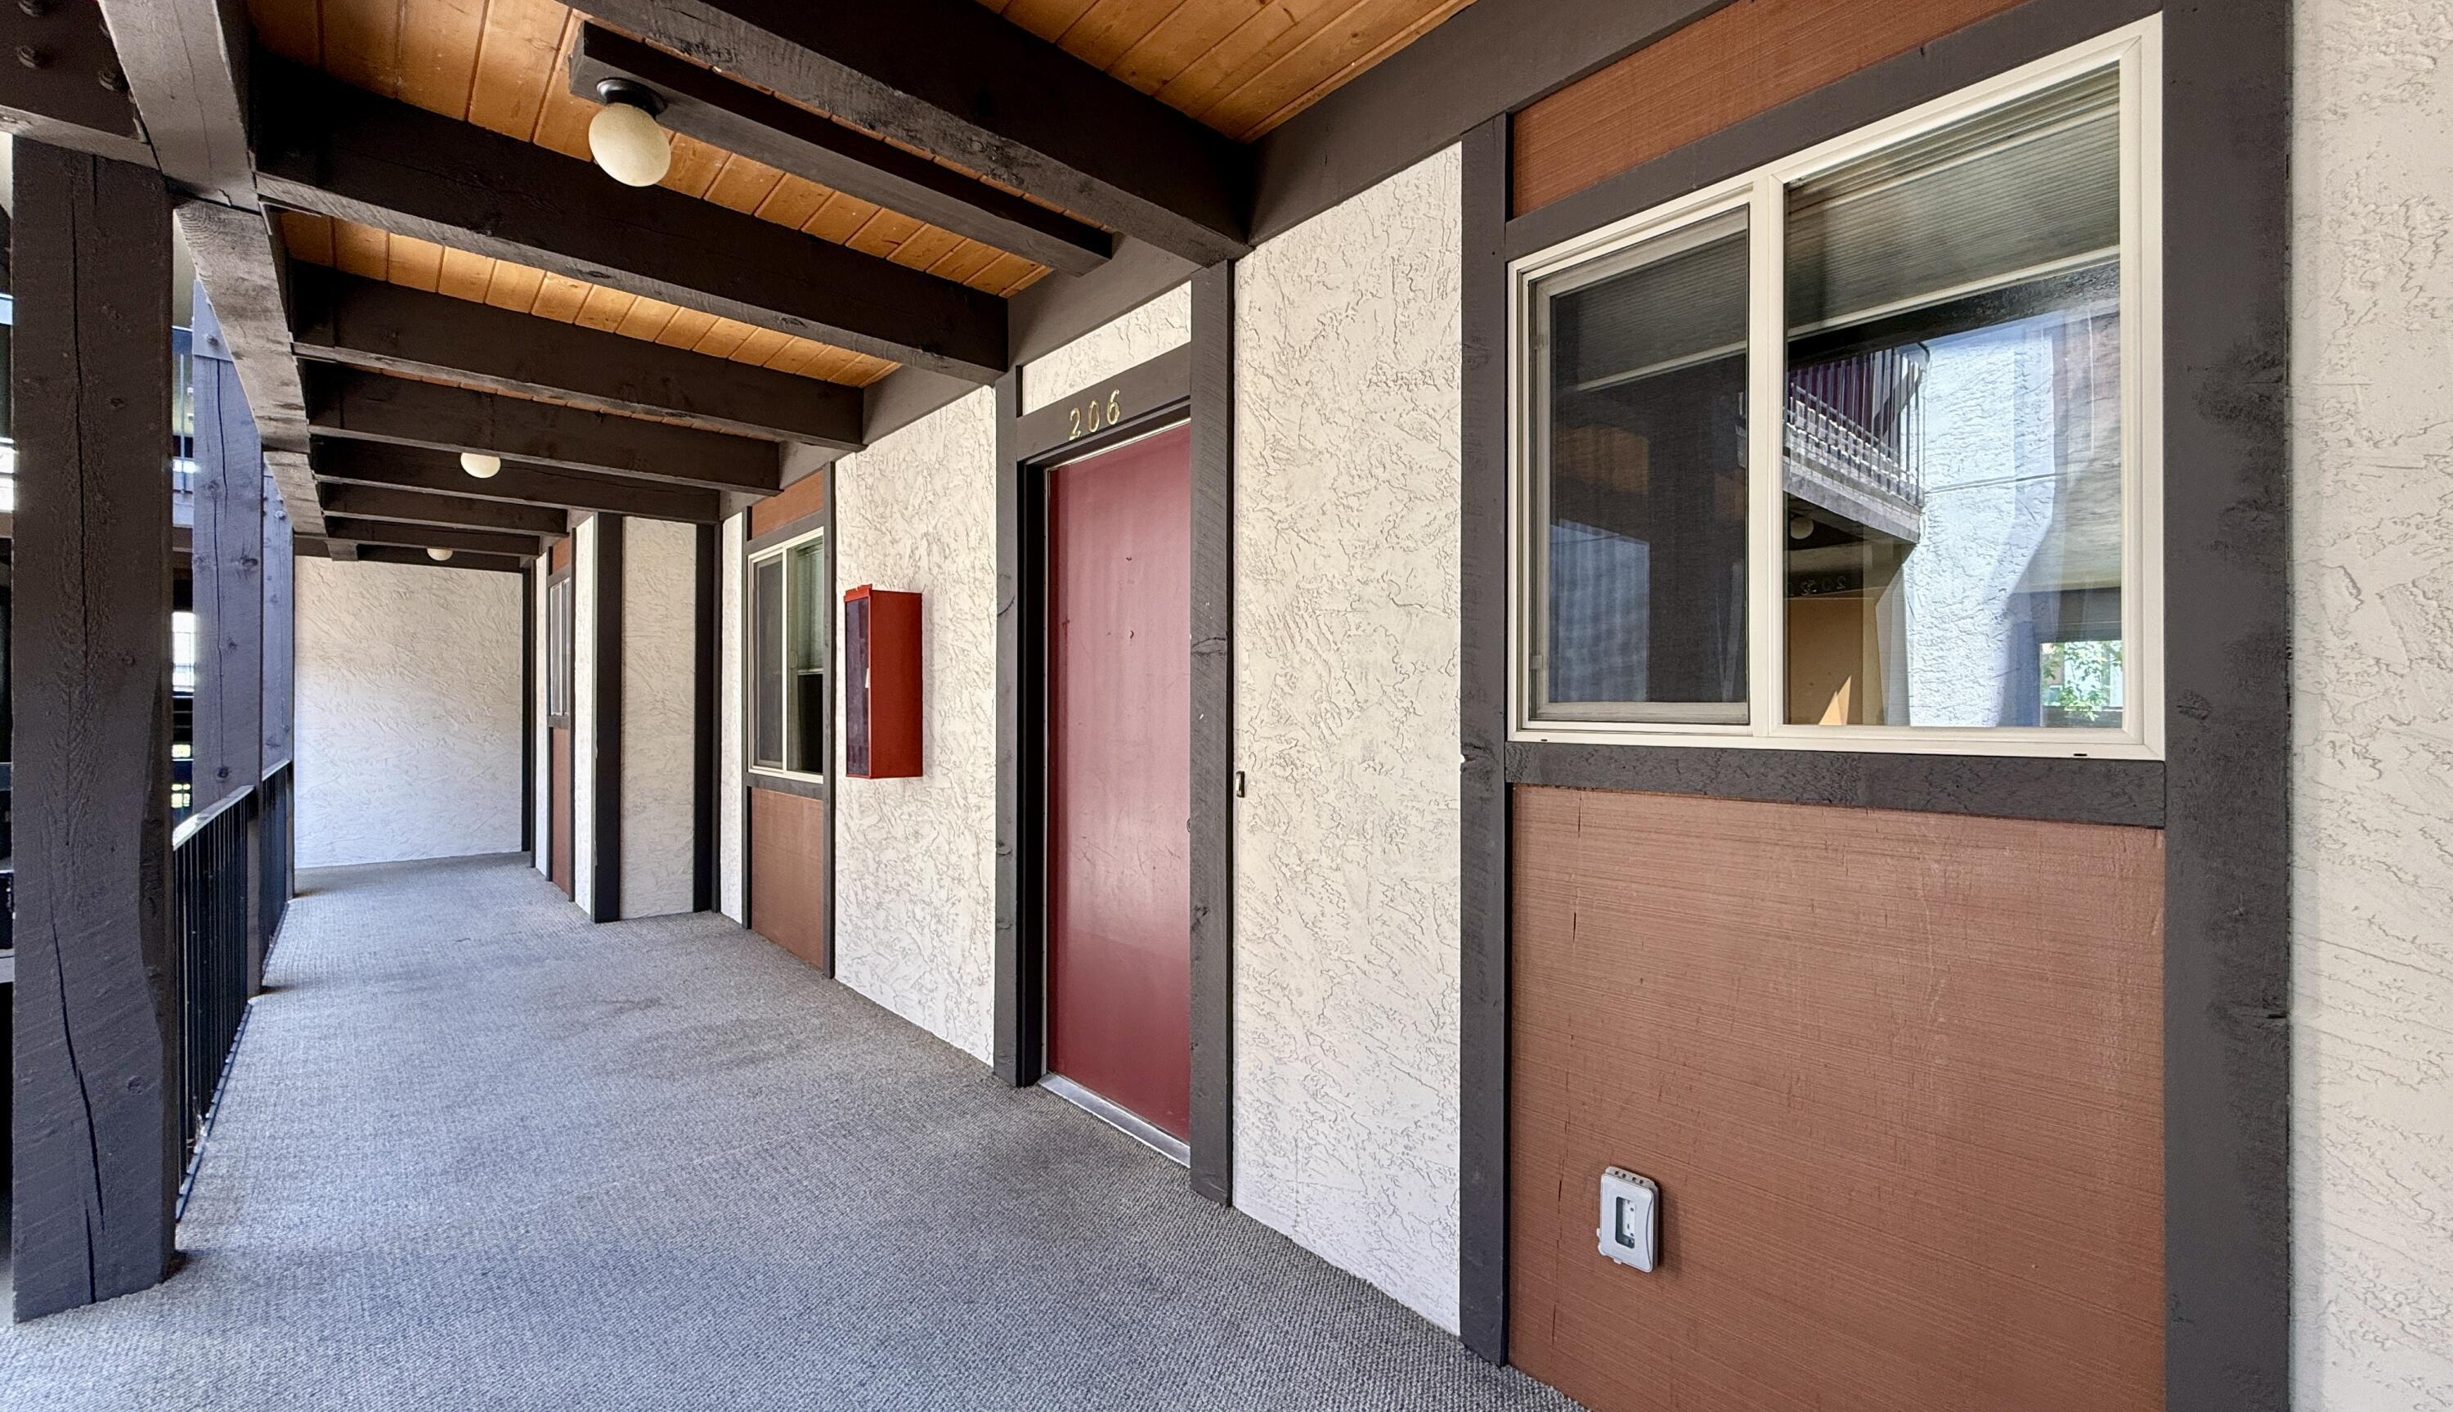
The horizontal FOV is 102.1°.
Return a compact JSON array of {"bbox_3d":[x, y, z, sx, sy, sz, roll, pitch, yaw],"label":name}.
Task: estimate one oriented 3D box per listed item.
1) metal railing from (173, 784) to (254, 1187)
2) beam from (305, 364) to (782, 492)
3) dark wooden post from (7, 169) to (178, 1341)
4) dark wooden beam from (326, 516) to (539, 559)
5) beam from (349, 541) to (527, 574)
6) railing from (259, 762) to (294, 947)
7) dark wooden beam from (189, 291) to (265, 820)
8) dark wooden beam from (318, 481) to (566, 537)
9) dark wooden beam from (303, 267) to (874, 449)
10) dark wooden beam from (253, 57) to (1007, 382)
[{"bbox_3d":[-3.482,0.826,3.386,0.069,0.924,2.830,1,-1,-41],"label":"metal railing"},{"bbox_3d":[-3.043,-1.235,4.605,1.790,0.240,0.155,0,0,-43],"label":"beam"},{"bbox_3d":[-2.512,0.052,2.226,0.213,2.461,0.210,1,-1,-41],"label":"dark wooden post"},{"bbox_3d":[-5.711,-1.276,7.210,1.186,0.261,0.153,1,-1,-41],"label":"dark wooden beam"},{"bbox_3d":[-6.297,-1.235,7.947,1.120,0.240,0.150,0,0,-42],"label":"beam"},{"bbox_3d":[-5.442,0.810,5.691,0.060,0.900,2.000,0,0,-41],"label":"railing"},{"bbox_3d":[-4.516,-0.269,4.502,0.227,3.124,0.204,1,-1,-41],"label":"dark wooden beam"},{"bbox_3d":[-4.746,-1.235,6.060,1.160,0.240,0.150,0,0,-42],"label":"dark wooden beam"},{"bbox_3d":[-2.359,-1.289,3.867,1.845,0.261,0.153,1,-1,-41],"label":"dark wooden beam"},{"bbox_3d":[-1.502,-1.293,2.881,1.865,0.261,0.153,1,-1,-41],"label":"dark wooden beam"}]

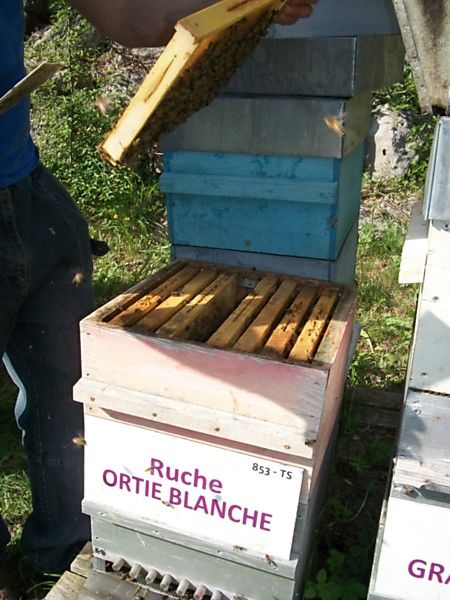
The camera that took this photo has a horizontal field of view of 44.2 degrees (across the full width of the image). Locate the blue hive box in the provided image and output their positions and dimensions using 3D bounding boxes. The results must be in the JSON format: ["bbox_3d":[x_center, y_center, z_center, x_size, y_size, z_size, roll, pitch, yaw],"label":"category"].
[{"bbox_3d":[0.109,-0.254,1.289,0.364,0.208,0.391,7,21,19],"label":"blue hive box"}]

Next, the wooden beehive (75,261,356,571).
[{"bbox_3d":[0.007,0.208,1.000,0.360,0.432,0.392,10,21,16],"label":"wooden beehive"}]

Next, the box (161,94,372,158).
[{"bbox_3d":[0.107,-0.396,1.240,0.376,0.106,0.385,7,21,19],"label":"box"}]

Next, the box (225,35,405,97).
[{"bbox_3d":[0.177,-0.551,1.290,0.378,0.106,0.385,13,29,27],"label":"box"}]

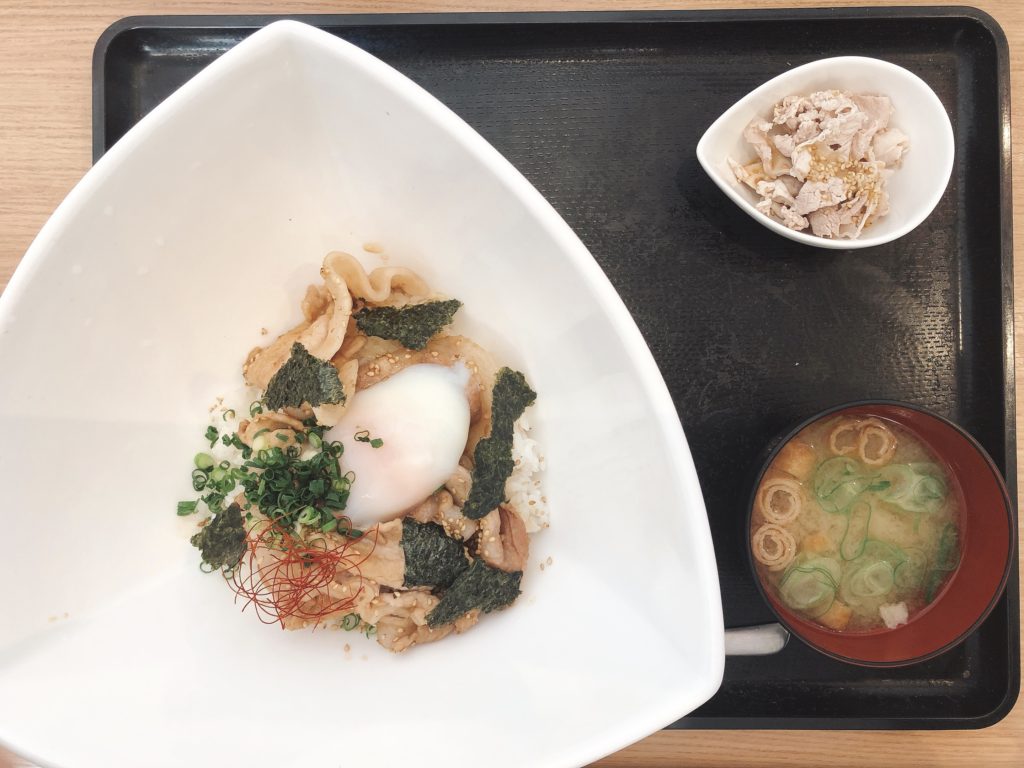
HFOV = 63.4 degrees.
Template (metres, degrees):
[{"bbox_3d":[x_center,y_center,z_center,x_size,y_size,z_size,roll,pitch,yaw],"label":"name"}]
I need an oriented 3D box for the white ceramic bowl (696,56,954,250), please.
[{"bbox_3d":[0.135,-0.099,0.378,0.110,0.045,0.083,0,89,1],"label":"white ceramic bowl"}]

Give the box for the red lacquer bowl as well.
[{"bbox_3d":[0.150,0.061,0.368,0.108,0.063,0.108,0,89,1],"label":"red lacquer bowl"}]

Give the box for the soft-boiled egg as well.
[{"bbox_3d":[-0.043,0.023,0.316,0.048,0.038,0.069,39,90,1],"label":"soft-boiled egg"}]

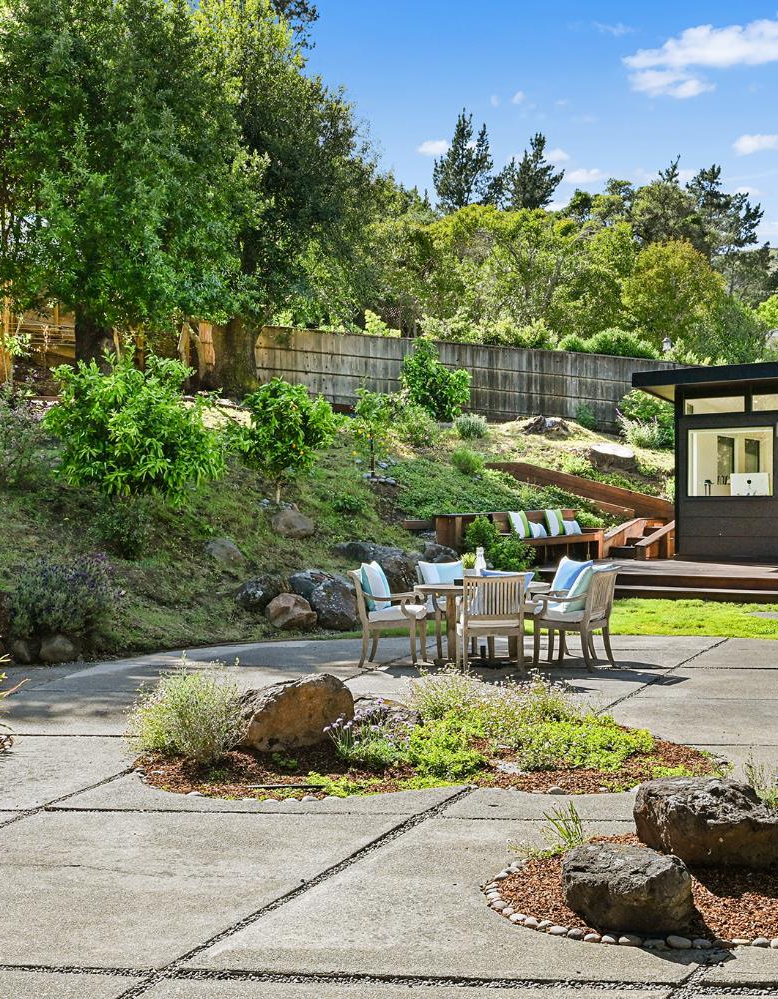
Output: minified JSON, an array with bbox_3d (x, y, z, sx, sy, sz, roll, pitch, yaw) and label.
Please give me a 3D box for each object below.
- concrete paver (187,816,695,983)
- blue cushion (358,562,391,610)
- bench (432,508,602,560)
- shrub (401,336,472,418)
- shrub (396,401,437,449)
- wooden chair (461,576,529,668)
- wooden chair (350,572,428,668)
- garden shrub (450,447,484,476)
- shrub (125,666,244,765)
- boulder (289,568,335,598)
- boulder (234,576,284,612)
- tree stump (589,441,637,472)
[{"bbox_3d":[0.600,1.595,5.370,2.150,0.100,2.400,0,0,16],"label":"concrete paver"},{"bbox_3d":[-0.121,0.820,12.520,0.150,0.450,0.450,-16,-6,22],"label":"blue cushion"},{"bbox_3d":[2.130,0.660,20.100,0.650,0.830,4.900,0,0,29],"label":"bench"},{"bbox_3d":[0.910,-2.363,26.200,1.350,1.600,1.300,0,0,0],"label":"shrub"},{"bbox_3d":[0.496,-1.340,24.000,0.780,0.860,0.780,0,0,1],"label":"shrub"},{"bbox_3d":[0.953,1.098,12.252,0.600,0.890,0.610,0,0,-3],"label":"wooden chair"},{"bbox_3d":[0.005,1.121,12.500,0.630,0.890,0.580,0,0,13],"label":"wooden chair"},{"bbox_3d":[1.404,-0.686,24.000,0.600,0.510,0.560,0,0,0],"label":"garden shrub"},{"bbox_3d":[-1.204,1.253,7.853,0.660,0.550,0.620,0,0,0],"label":"shrub"},{"bbox_3d":[-0.933,1.047,16.200,0.600,0.430,0.500,0,0,0],"label":"boulder"},{"bbox_3d":[-1.509,1.098,15.600,0.610,0.440,0.500,0,0,0],"label":"boulder"},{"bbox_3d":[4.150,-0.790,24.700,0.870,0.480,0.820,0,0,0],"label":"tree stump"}]

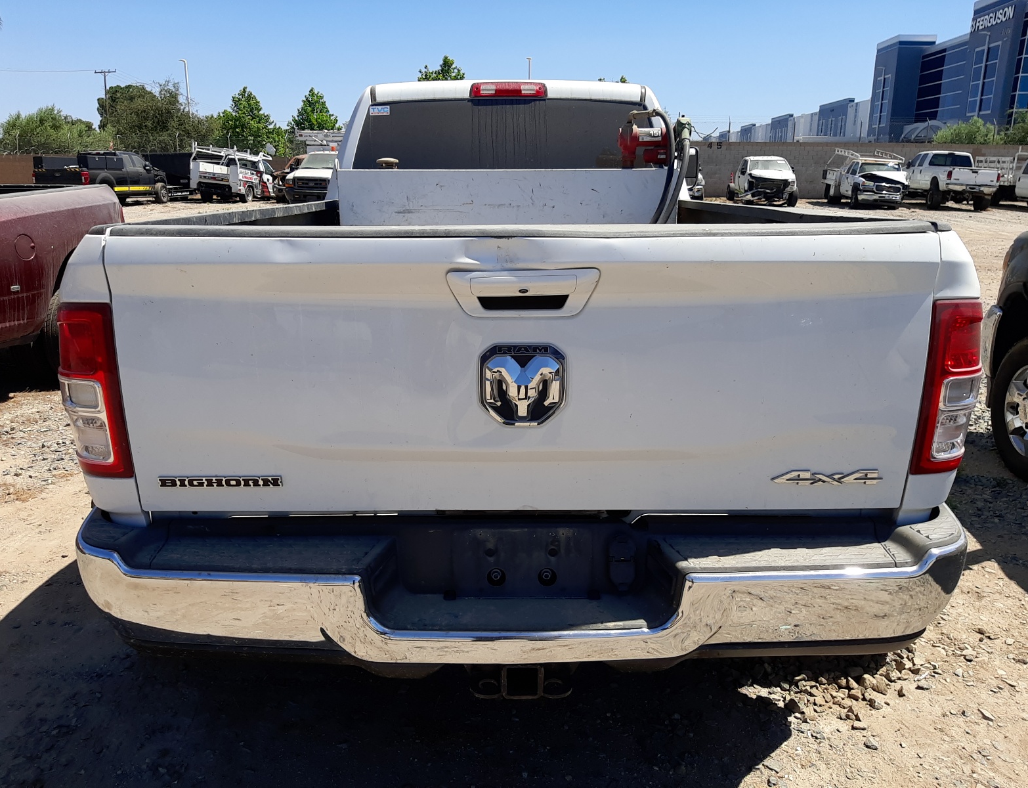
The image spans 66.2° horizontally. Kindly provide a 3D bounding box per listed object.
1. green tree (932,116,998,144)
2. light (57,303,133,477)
[{"bbox_3d":[25.004,-13.180,44.021,3.204,4.380,3.204,9,18,27],"label":"green tree"},{"bbox_3d":[-0.868,-0.020,1.667,0.150,0.370,0.150,0,16,-1],"label":"light"}]

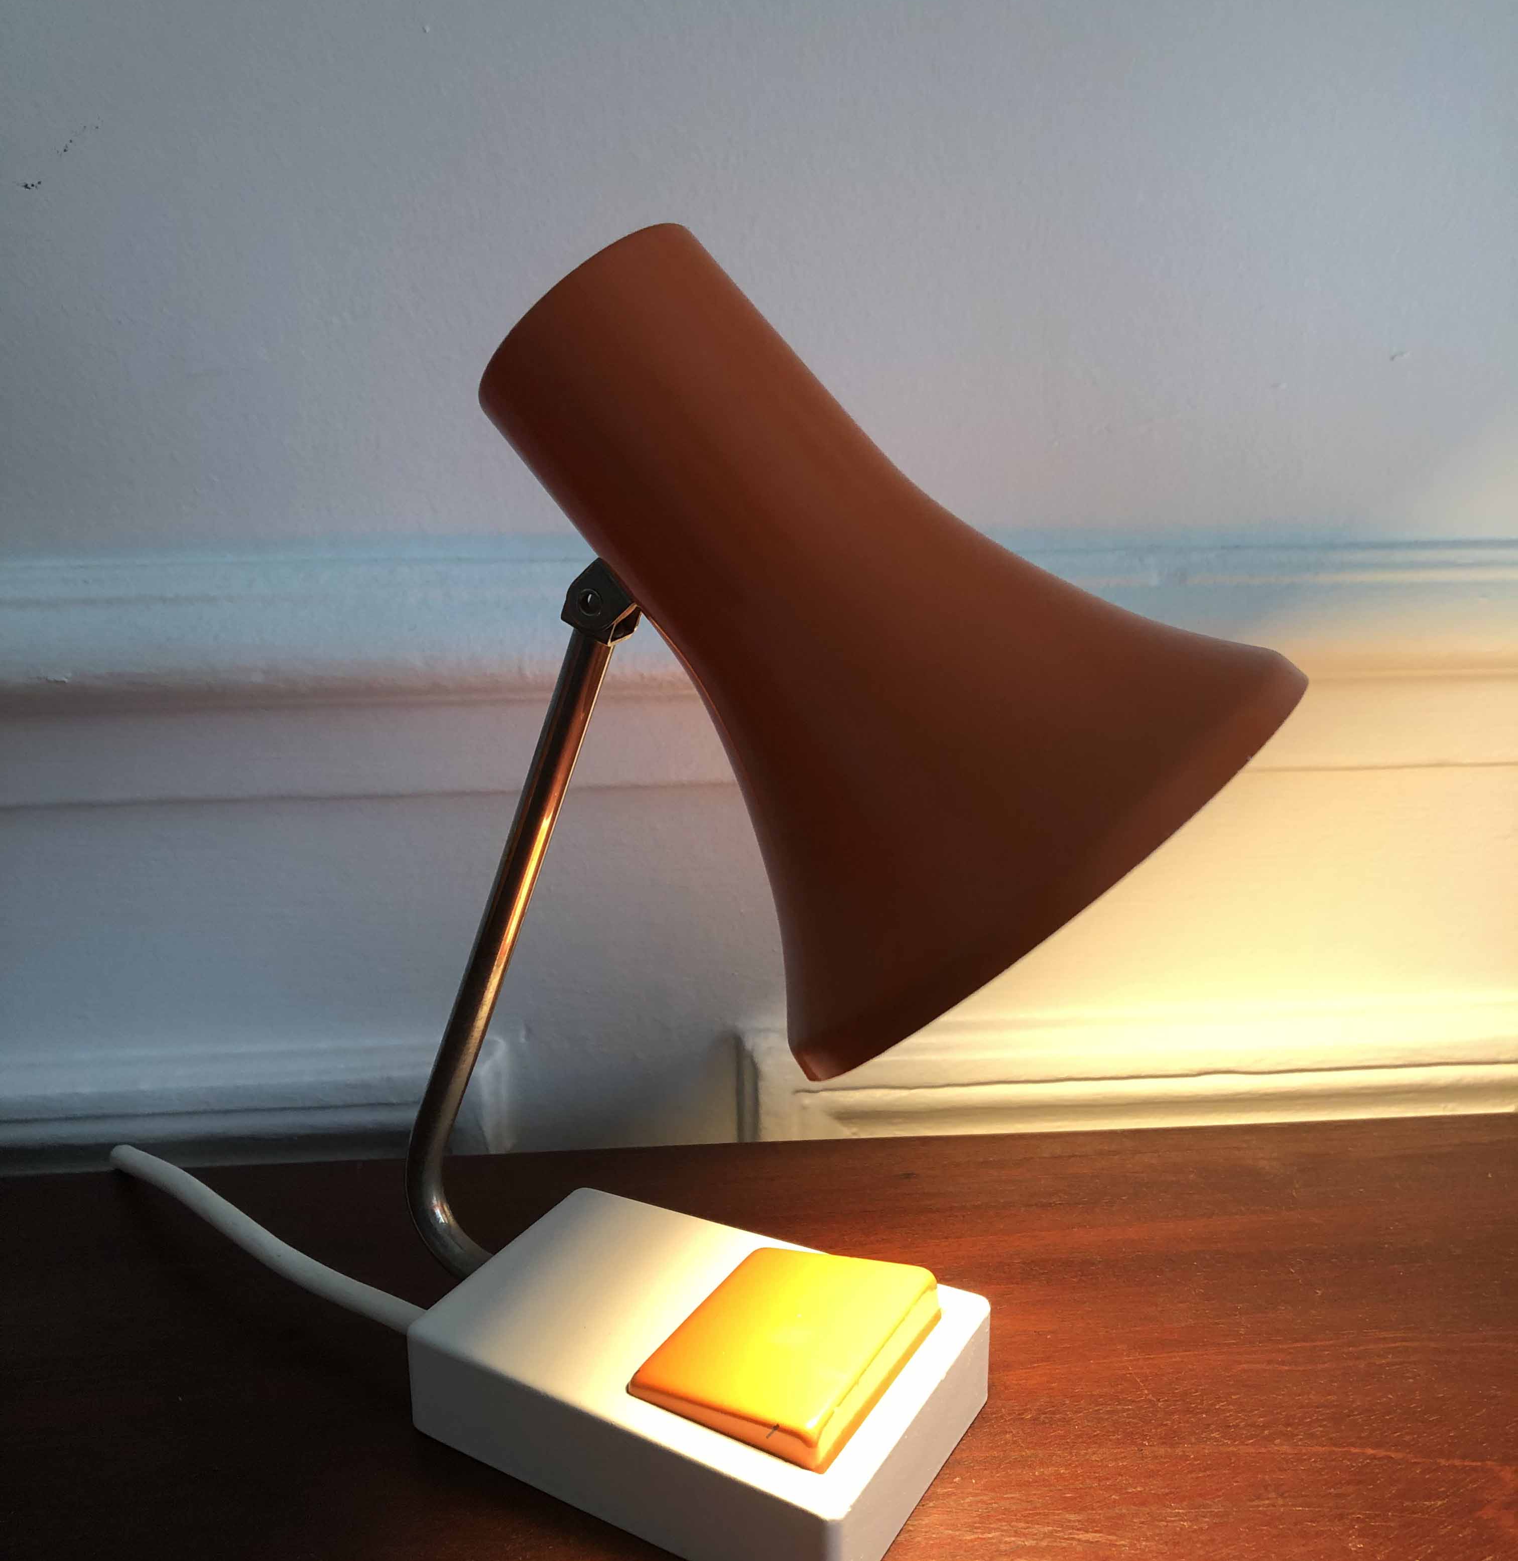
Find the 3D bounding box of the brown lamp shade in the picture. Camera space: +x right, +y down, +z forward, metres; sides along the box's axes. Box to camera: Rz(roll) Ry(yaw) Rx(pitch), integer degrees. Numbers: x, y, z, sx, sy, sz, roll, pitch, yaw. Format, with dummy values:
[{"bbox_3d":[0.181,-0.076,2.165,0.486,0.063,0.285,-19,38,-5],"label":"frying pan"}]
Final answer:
[{"bbox_3d":[0.011,-0.038,0.331,0.128,0.147,0.128,-40,-1,33],"label":"brown lamp shade"}]

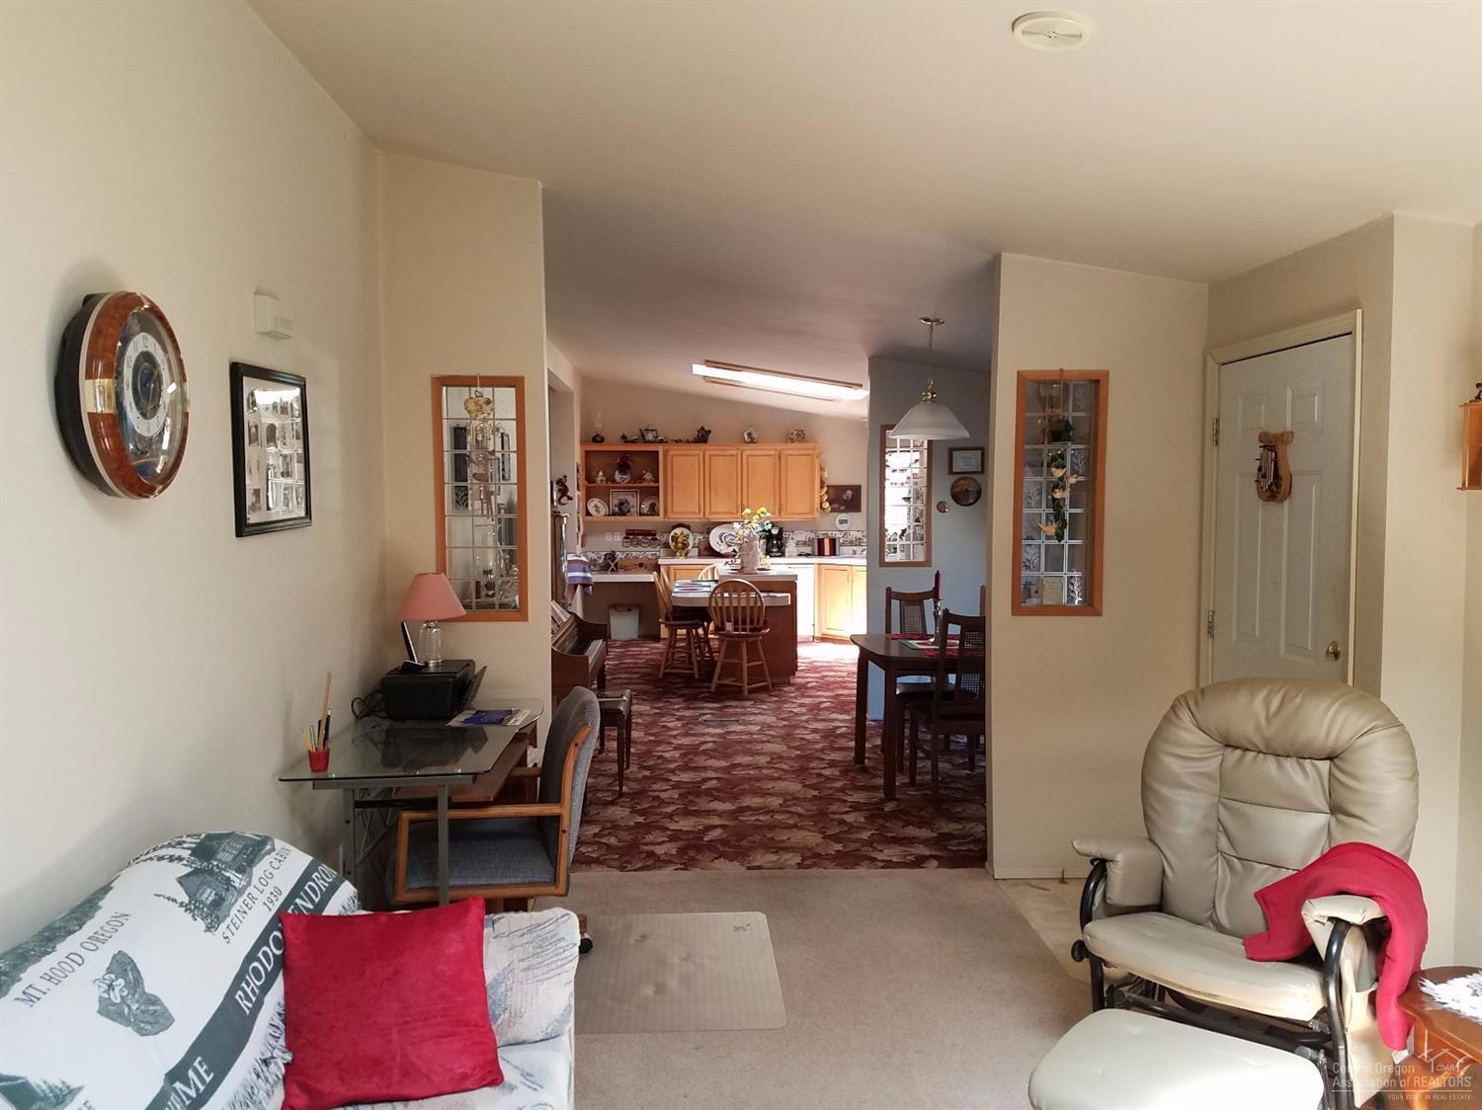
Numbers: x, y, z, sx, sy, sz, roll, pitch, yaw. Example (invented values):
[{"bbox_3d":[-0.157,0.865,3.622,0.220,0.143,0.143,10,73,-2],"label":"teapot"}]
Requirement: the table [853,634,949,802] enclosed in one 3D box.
[{"bbox_3d":[1.338,0.842,5.999,1.400,0.750,0.900,-1,3,-2],"label":"table"}]

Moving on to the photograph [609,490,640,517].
[{"bbox_3d":[-1.214,-0.538,11.644,0.304,0.288,0.025,-1,-3,-2],"label":"photograph"}]

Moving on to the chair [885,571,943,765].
[{"bbox_3d":[1.120,0.720,6.678,0.450,1.030,0.560,0,3,-7],"label":"chair"}]

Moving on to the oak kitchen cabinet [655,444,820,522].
[{"bbox_3d":[-0.033,-0.761,11.682,1.687,0.815,0.320,-1,3,-2],"label":"oak kitchen cabinet"}]

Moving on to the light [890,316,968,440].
[{"bbox_3d":[1.046,-0.982,6.187,0.435,0.690,0.435,0,3,-3],"label":"light"}]

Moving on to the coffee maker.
[{"bbox_3d":[0.347,-0.145,11.532,0.200,0.334,0.250,-1,3,-2],"label":"coffee maker"}]

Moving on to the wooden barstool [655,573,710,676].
[{"bbox_3d":[-0.535,0.595,9.896,0.470,0.940,0.430,0,3,5],"label":"wooden barstool"}]

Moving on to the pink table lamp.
[{"bbox_3d":[-1.196,0.249,4.314,0.258,0.365,0.258,0,3,-3],"label":"pink table lamp"}]

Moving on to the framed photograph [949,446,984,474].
[{"bbox_3d":[1.529,-0.635,7.535,0.242,0.184,0.022,-1,3,-2],"label":"framed photograph"}]

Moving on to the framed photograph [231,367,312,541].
[{"bbox_3d":[-1.311,-0.289,3.108,0.025,0.450,0.567,-1,3,-2],"label":"framed photograph"}]

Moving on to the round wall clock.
[{"bbox_3d":[-1.274,-0.332,2.300,0.115,0.430,0.430,0,3,-3],"label":"round wall clock"}]

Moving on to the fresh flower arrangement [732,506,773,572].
[{"bbox_3d":[0.100,-0.135,9.641,0.350,0.580,0.340,0,3,-3],"label":"fresh flower arrangement"}]

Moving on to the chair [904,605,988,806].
[{"bbox_3d":[1.108,0.746,5.748,0.470,0.975,0.500,-1,3,-2],"label":"chair"}]

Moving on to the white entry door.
[{"bbox_3d":[1.886,0.310,3.908,0.045,2.030,0.905,-1,3,-2],"label":"white entry door"}]

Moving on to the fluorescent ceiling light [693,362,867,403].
[{"bbox_3d":[0.297,-1.397,9.066,1.380,0.085,0.900,8,3,-2],"label":"fluorescent ceiling light"}]

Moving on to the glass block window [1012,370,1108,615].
[{"bbox_3d":[1.324,-0.257,4.613,0.375,0.990,0.120,0,3,-3],"label":"glass block window"}]

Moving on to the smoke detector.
[{"bbox_3d":[0.665,-1.124,2.386,0.153,0.036,0.153,8,3,-3],"label":"smoke detector"}]

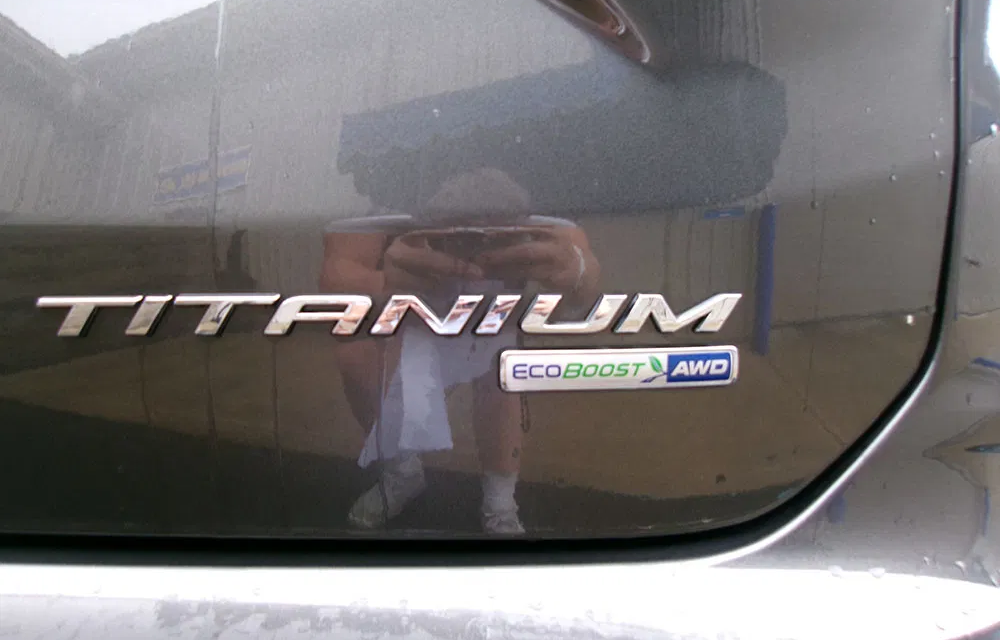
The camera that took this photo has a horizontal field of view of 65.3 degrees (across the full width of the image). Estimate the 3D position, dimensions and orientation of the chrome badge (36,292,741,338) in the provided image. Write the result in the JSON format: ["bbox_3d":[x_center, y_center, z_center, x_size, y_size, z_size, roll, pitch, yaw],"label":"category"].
[{"bbox_3d":[-0.048,-0.002,0.336,0.302,0.017,0.008,0,9,0],"label":"chrome badge"}]

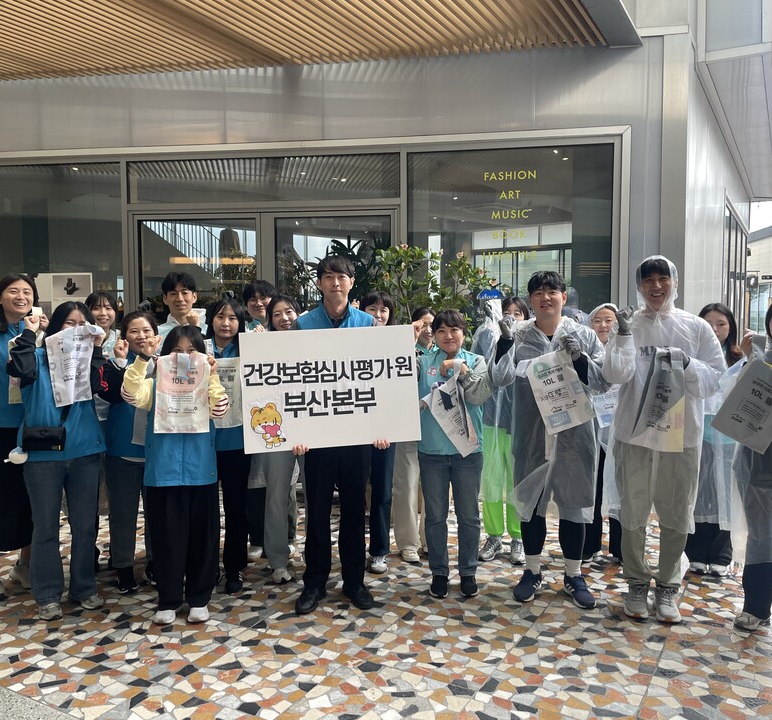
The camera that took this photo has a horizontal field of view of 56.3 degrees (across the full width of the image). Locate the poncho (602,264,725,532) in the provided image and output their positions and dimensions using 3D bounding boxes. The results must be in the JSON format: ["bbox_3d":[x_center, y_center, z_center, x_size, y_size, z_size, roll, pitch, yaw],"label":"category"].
[{"bbox_3d":[1.364,0.171,3.571,0.560,1.330,0.400,1,4,13],"label":"poncho"}]

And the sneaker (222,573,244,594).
[{"bbox_3d":[-0.864,1.239,4.102,0.097,0.100,0.255,0,3,-6],"label":"sneaker"}]

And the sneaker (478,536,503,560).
[{"bbox_3d":[0.665,1.153,4.503,0.098,0.108,0.260,3,5,36],"label":"sneaker"}]

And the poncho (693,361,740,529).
[{"bbox_3d":[1.933,0.462,4.243,0.500,1.040,0.360,1,4,16],"label":"poncho"}]

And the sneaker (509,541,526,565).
[{"bbox_3d":[0.799,1.155,4.407,0.098,0.115,0.250,0,3,5],"label":"sneaker"}]

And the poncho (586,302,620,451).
[{"bbox_3d":[1.336,0.312,4.409,0.560,1.320,0.380,1,3,14],"label":"poncho"}]

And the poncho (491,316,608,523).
[{"bbox_3d":[0.842,0.305,3.761,0.580,1.040,0.400,1,4,11],"label":"poncho"}]

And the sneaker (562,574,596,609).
[{"bbox_3d":[1.026,1.199,3.815,0.106,0.112,0.285,-1,4,-11],"label":"sneaker"}]

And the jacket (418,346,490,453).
[{"bbox_3d":[0.350,0.229,3.885,0.470,0.590,0.340,0,3,5],"label":"jacket"}]

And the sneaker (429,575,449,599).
[{"bbox_3d":[0.298,1.241,4.049,0.097,0.100,0.255,0,3,6],"label":"sneaker"}]

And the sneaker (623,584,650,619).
[{"bbox_3d":[1.277,1.193,3.644,0.115,0.125,0.295,1,4,23],"label":"sneaker"}]

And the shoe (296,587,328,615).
[{"bbox_3d":[-0.398,1.250,3.853,0.103,0.105,0.290,1,3,17],"label":"shoe"}]

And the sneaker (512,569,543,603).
[{"bbox_3d":[0.790,1.239,3.998,0.108,0.110,0.285,2,4,28],"label":"sneaker"}]

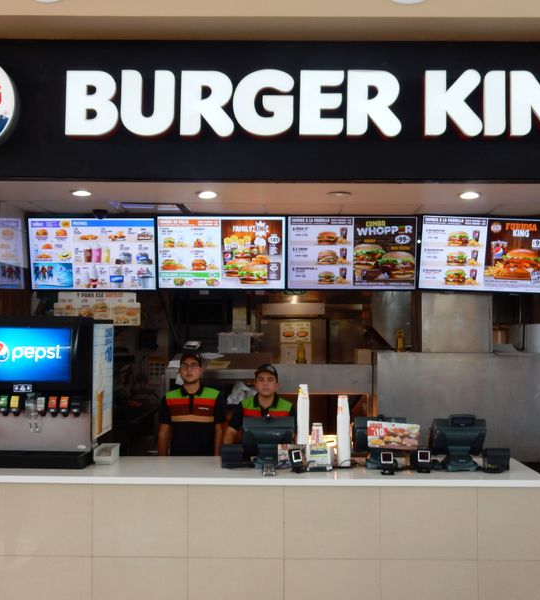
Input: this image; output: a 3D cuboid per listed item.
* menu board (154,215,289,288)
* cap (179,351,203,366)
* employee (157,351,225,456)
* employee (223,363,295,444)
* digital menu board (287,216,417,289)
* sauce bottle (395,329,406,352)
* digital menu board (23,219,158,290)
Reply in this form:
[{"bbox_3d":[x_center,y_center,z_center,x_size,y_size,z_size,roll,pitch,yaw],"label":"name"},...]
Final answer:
[{"bbox_3d":[-0.403,-0.399,5.874,1.105,0.632,0.060,0,8,1],"label":"menu board"},{"bbox_3d":[-0.617,0.461,5.412,0.175,0.125,0.260,0,-2,12],"label":"cap"},{"bbox_3d":[-0.625,1.280,5.442,0.520,1.732,0.300,0,-2,0],"label":"employee"},{"bbox_3d":[-0.070,1.312,5.206,0.570,1.658,0.420,0,-2,0],"label":"employee"},{"bbox_3d":[0.691,-0.394,5.841,1.105,0.632,0.060,0,8,1],"label":"digital menu board"},{"bbox_3d":[1.126,0.354,5.983,0.070,0.190,0.070,0,-2,0],"label":"sauce bottle"},{"bbox_3d":[-1.495,-0.389,5.882,1.105,0.632,0.060,0,9,2],"label":"digital menu board"}]

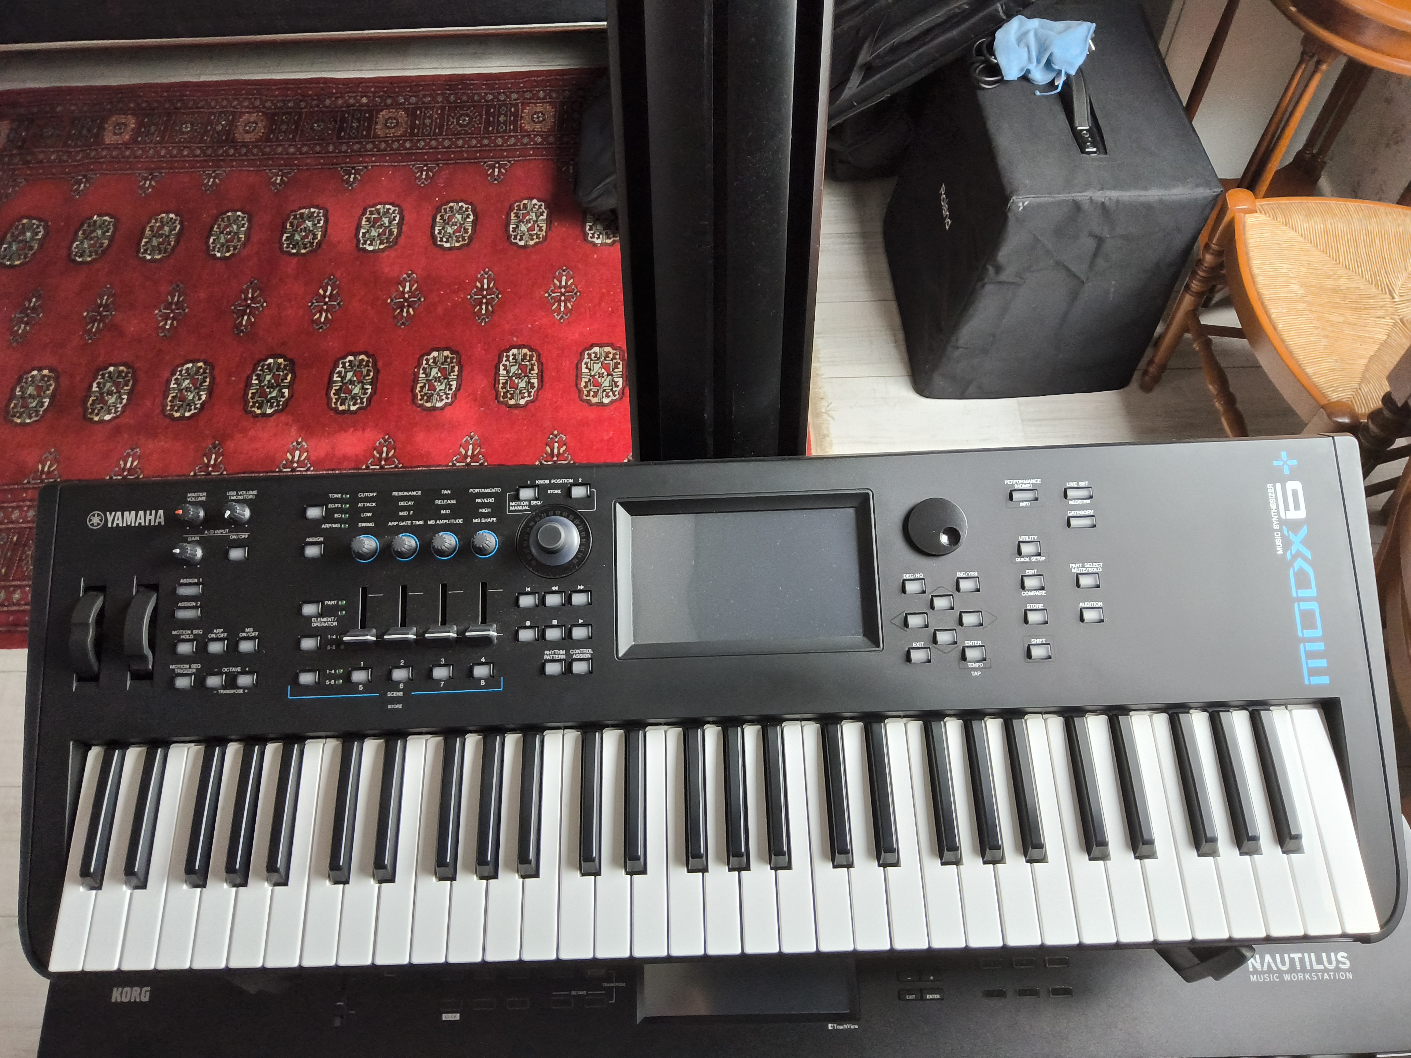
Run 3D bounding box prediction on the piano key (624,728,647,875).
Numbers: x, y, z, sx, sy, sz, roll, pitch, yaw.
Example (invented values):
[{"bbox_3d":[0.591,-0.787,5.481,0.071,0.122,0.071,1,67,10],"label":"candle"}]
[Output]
[{"bbox_3d":[-0.046,0.180,0.676,0.013,0.011,0.094,-2,69,1],"label":"piano key"}]

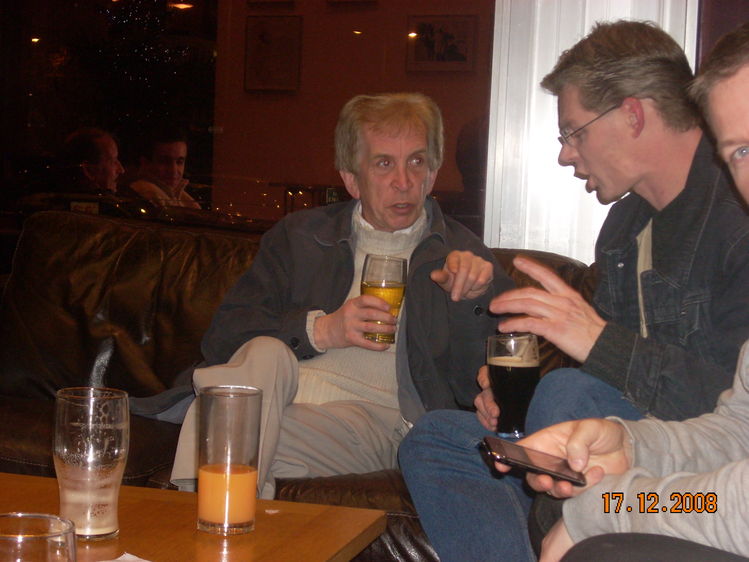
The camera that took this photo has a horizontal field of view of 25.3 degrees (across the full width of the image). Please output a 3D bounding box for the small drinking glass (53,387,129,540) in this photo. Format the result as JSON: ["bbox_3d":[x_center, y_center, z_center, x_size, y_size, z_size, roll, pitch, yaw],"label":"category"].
[{"bbox_3d":[-0.309,0.199,1.823,0.082,0.156,0.082,2,6,0],"label":"small drinking glass"}]

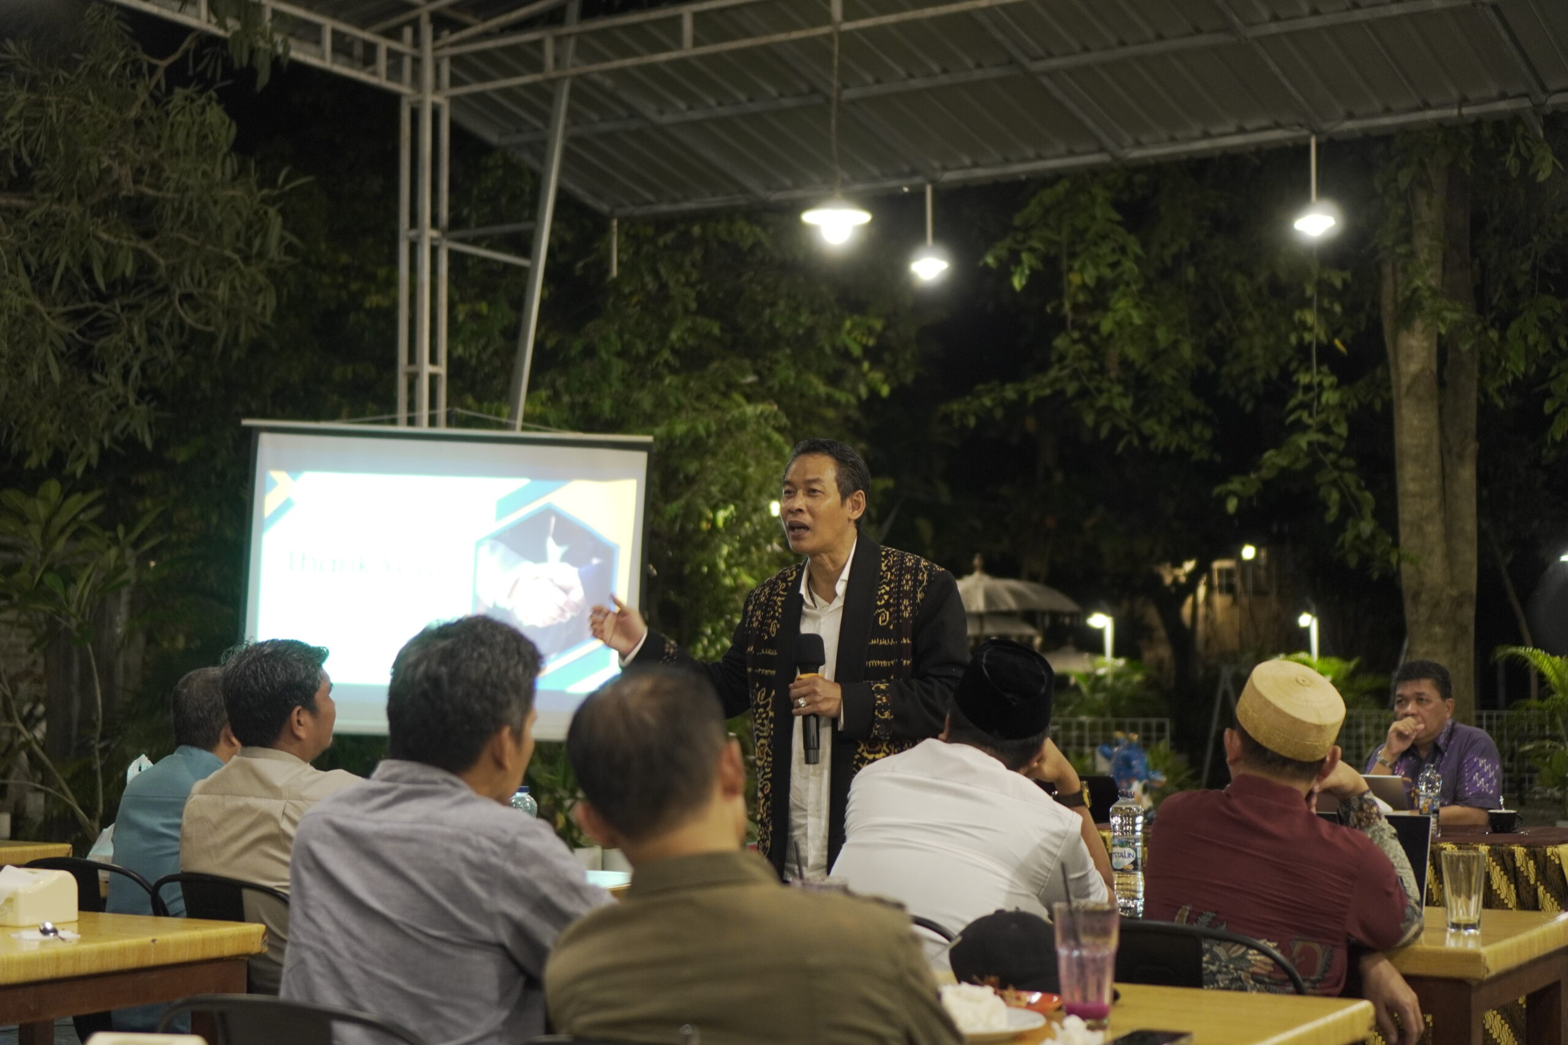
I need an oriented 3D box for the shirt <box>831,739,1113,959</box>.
[{"bbox_3d":[0.320,0.663,3.880,0.450,0.550,0.400,-2,-5,22],"label":"shirt"}]

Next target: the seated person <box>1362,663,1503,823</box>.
[{"bbox_3d":[2.070,1.102,7.300,0.520,1.310,0.700,-3,-6,32],"label":"seated person"}]

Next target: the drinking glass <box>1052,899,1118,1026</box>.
[{"bbox_3d":[0.368,0.537,2.760,0.079,0.149,0.079,0,-5,0],"label":"drinking glass"}]

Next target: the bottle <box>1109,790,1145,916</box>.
[{"bbox_3d":[0.638,0.620,4.220,0.064,0.237,0.064,0,-5,0],"label":"bottle"}]

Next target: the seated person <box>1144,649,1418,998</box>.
[{"bbox_3d":[0.825,0.838,3.730,0.480,1.210,0.700,-2,-5,22],"label":"seated person"}]

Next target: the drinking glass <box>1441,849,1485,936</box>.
[{"bbox_3d":[1.209,0.653,4.030,0.077,0.148,0.077,0,-5,0],"label":"drinking glass"}]

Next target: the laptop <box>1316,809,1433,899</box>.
[{"bbox_3d":[1.074,0.658,4.420,0.320,0.195,0.280,-3,-6,28],"label":"laptop"}]

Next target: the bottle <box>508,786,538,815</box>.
[{"bbox_3d":[-0.586,0.706,5.100,0.064,0.226,0.064,0,-5,0],"label":"bottle"}]

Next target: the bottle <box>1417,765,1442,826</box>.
[{"bbox_3d":[1.951,0.842,6.850,0.067,0.222,0.067,0,-5,0],"label":"bottle"}]

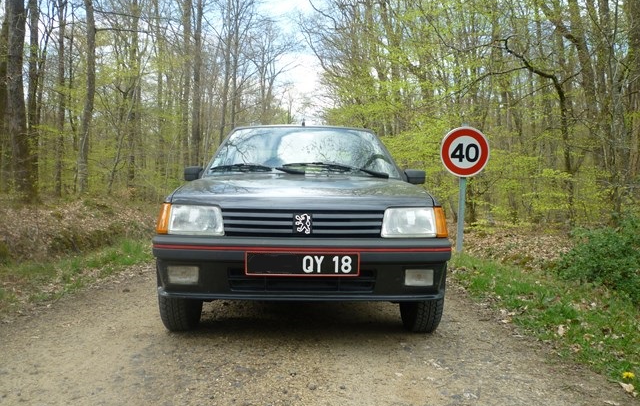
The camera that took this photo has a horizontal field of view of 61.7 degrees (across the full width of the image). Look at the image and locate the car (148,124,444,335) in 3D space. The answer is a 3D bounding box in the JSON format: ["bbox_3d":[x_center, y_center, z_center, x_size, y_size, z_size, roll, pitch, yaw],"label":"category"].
[{"bbox_3d":[-0.140,0.090,4.310,1.610,1.370,3.710,1,-1,-2],"label":"car"}]

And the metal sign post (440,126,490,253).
[{"bbox_3d":[1.850,-0.155,6.960,0.650,1.710,0.100,4,-1,0],"label":"metal sign post"}]

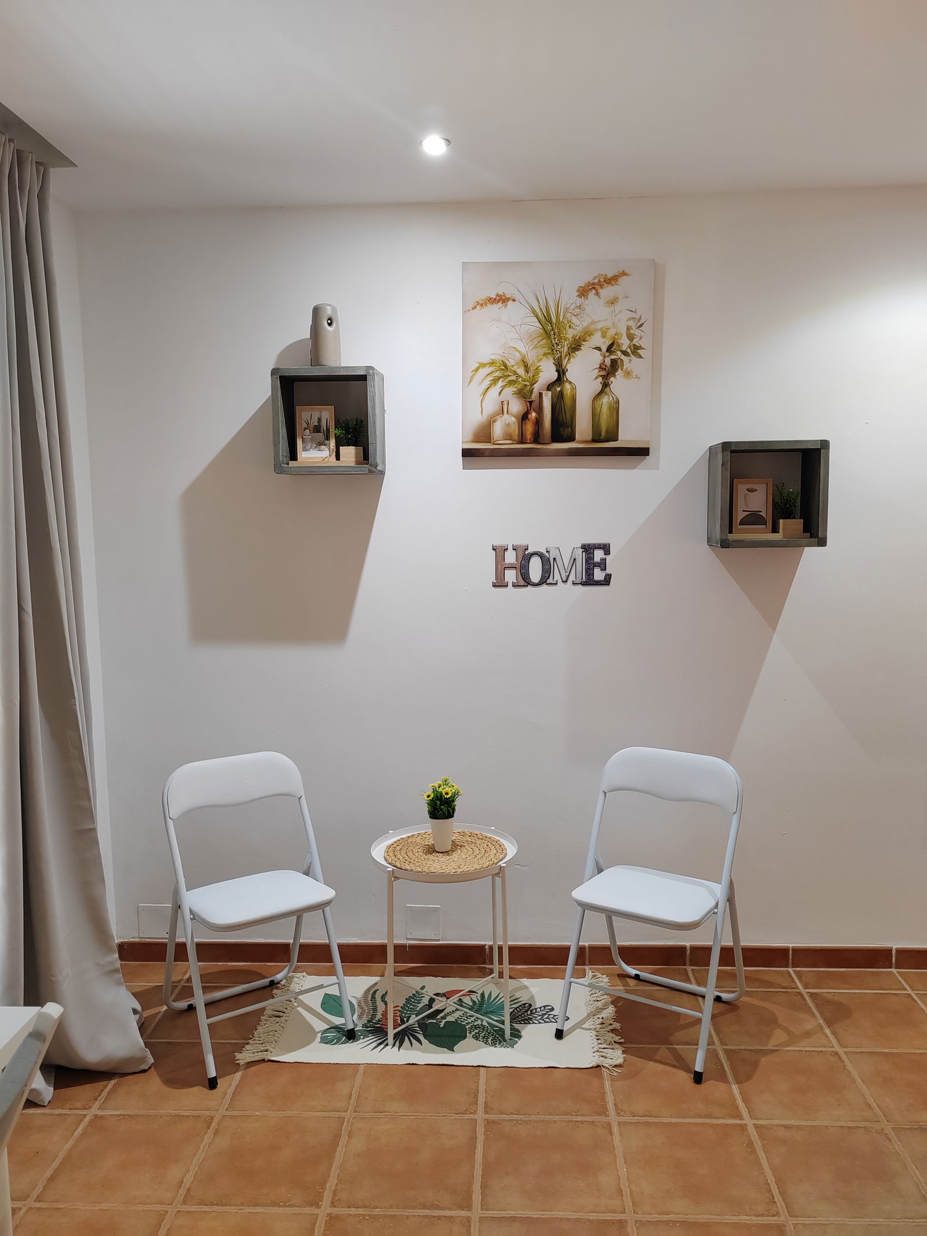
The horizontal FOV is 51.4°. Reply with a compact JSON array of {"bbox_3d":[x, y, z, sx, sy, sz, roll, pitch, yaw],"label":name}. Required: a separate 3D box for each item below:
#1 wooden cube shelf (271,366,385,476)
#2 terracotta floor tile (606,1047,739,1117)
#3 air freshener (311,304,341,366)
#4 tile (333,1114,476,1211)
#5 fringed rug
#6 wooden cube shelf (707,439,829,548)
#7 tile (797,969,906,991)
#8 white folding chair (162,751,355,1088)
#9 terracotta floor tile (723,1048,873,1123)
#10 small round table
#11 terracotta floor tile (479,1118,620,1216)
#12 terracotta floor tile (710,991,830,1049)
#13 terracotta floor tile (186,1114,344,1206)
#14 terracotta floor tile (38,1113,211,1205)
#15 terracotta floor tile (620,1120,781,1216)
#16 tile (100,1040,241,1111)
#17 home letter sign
[{"bbox_3d":[-0.415,-0.607,3.012,0.316,0.316,0.194,0,6,3],"label":"wooden cube shelf"},{"bbox_3d":[0.560,1.262,2.612,0.320,0.010,0.320,-1,7,3],"label":"terracotta floor tile"},{"bbox_3d":[-0.423,-0.860,2.957,0.090,0.199,0.088,-3,7,-22],"label":"air freshener"},{"bbox_3d":[-0.131,1.307,2.311,0.320,0.010,0.320,-1,7,3],"label":"tile"},{"bbox_3d":[-0.085,1.223,2.962,1.071,0.009,0.517,0,6,3],"label":"fringed rug"},{"bbox_3d":[0.935,-0.379,2.975,0.316,0.316,0.190,-1,7,3],"label":"wooden cube shelf"},{"bbox_3d":[1.264,1.189,3.157,0.320,0.010,0.134,-1,7,3],"label":"tile"},{"bbox_3d":[-0.637,0.842,2.880,0.445,0.800,0.467,-5,8,-33],"label":"white folding chair"},{"bbox_3d":[0.896,1.260,2.598,0.326,0.011,0.326,0,6,3],"label":"terracotta floor tile"},{"bbox_3d":[-0.054,0.961,2.960,0.446,0.529,0.446,0,6,3],"label":"small round table"},{"bbox_3d":[0.206,1.304,2.294,0.326,0.011,0.326,0,6,3],"label":"terracotta floor tile"},{"bbox_3d":[0.912,1.222,2.933,0.326,0.011,0.326,0,6,3],"label":"terracotta floor tile"},{"bbox_3d":[-0.470,1.310,2.326,0.326,0.011,0.326,0,6,3],"label":"terracotta floor tile"},{"bbox_3d":[-0.807,1.313,2.342,0.326,0.011,0.326,0,6,3],"label":"terracotta floor tile"},{"bbox_3d":[0.544,1.300,2.277,0.320,0.010,0.320,-1,7,3],"label":"terracotta floor tile"},{"bbox_3d":[-0.790,1.275,2.680,0.320,0.010,0.320,-1,7,3],"label":"tile"},{"bbox_3d":[0.285,-0.171,3.117,0.383,0.140,0.018,0,6,3],"label":"home letter sign"}]

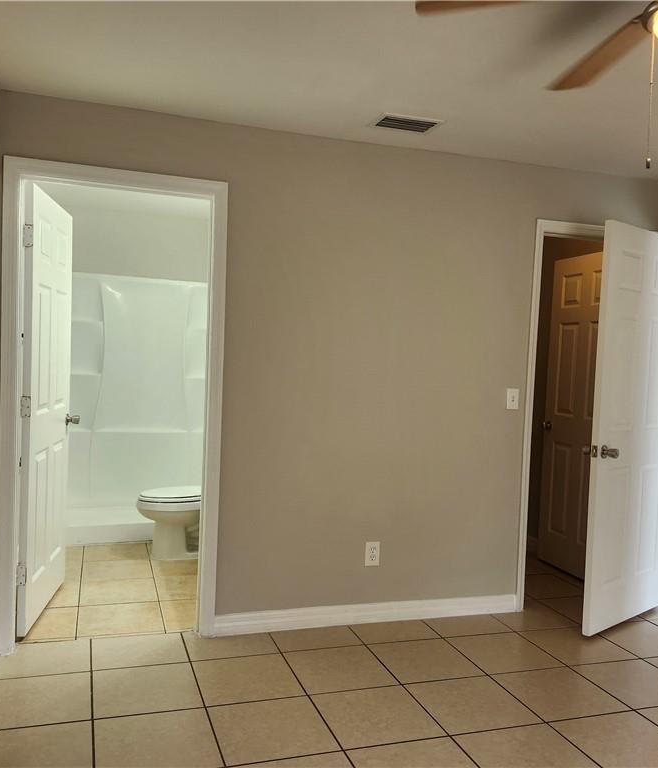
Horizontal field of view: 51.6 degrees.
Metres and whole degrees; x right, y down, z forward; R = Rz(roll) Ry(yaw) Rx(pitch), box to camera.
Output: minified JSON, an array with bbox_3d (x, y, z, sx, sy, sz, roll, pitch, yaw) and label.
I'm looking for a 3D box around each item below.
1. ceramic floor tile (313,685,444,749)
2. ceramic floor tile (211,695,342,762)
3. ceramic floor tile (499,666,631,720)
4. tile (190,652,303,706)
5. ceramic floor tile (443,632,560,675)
[{"bbox_3d":[0.176,1.254,2.567,0.400,0.010,0.400,2,2,-18],"label":"ceramic floor tile"},{"bbox_3d":[-0.207,1.248,2.457,0.402,0.010,0.402,2,2,-18],"label":"ceramic floor tile"},{"bbox_3d":[0.948,1.282,2.819,0.402,0.010,0.402,2,2,-18],"label":"ceramic floor tile"},{"bbox_3d":[-0.339,1.230,2.831,0.402,0.010,0.402,2,2,-18],"label":"tile"},{"bbox_3d":[0.805,1.245,3.151,0.389,0.010,0.393,2,2,-17],"label":"ceramic floor tile"}]

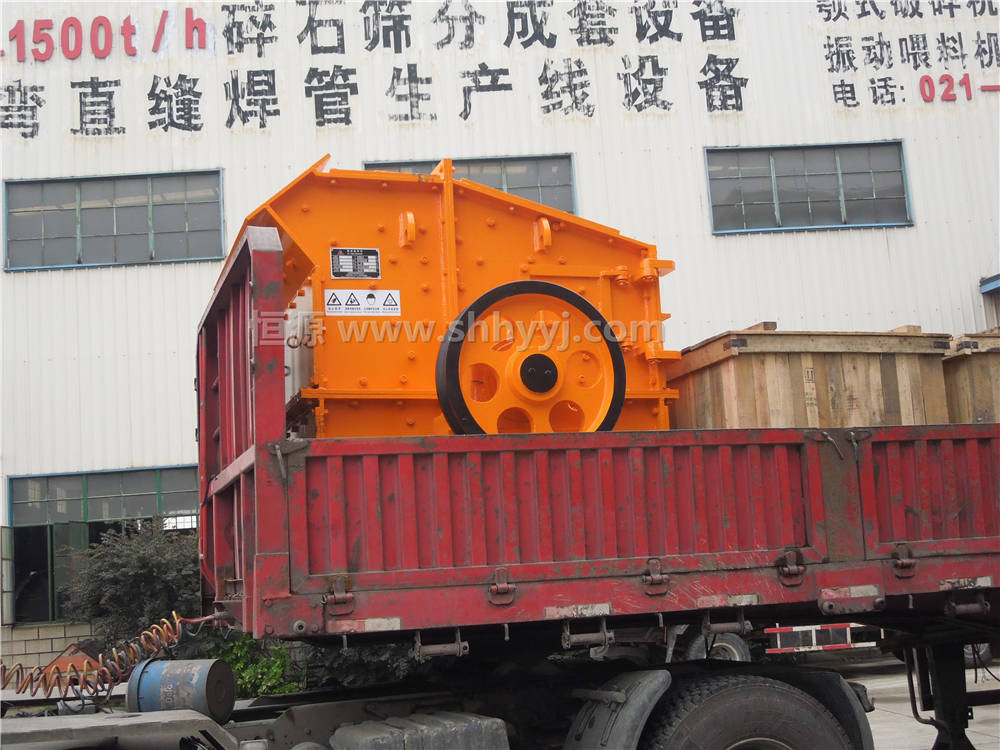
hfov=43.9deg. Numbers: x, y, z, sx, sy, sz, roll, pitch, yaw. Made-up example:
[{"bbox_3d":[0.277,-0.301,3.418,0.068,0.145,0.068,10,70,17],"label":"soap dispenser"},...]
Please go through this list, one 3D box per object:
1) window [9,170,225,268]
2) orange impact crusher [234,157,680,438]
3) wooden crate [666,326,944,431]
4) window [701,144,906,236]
[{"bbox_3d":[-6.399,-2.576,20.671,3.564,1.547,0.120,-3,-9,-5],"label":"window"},{"bbox_3d":[-0.315,0.038,6.451,2.120,1.960,2.020,0,-8,-19],"label":"orange impact crusher"},{"bbox_3d":[1.612,0.466,7.079,1.363,1.240,1.400,0,-10,-20],"label":"wooden crate"},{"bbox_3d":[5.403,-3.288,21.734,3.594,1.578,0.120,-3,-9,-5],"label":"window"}]

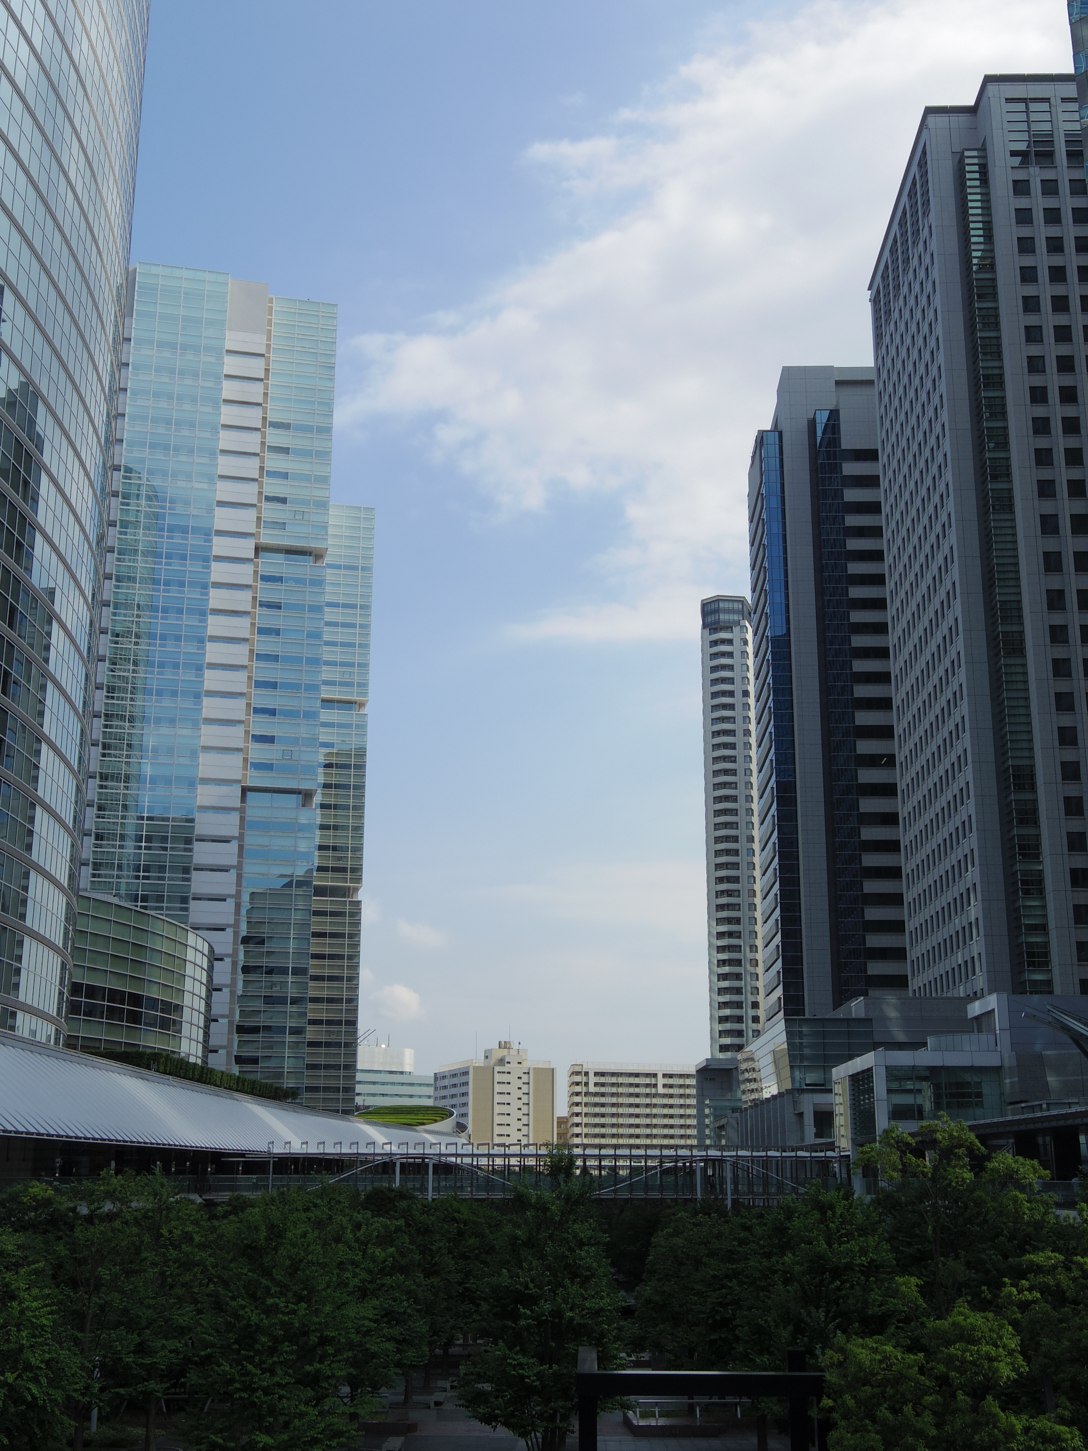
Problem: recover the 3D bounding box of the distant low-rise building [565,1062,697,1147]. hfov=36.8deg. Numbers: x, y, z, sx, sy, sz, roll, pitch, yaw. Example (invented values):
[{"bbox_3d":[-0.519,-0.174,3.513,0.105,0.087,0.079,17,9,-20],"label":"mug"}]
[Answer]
[{"bbox_3d":[29.598,115.194,461.585,46.000,37.700,11.500,6,-16,-20],"label":"distant low-rise building"}]

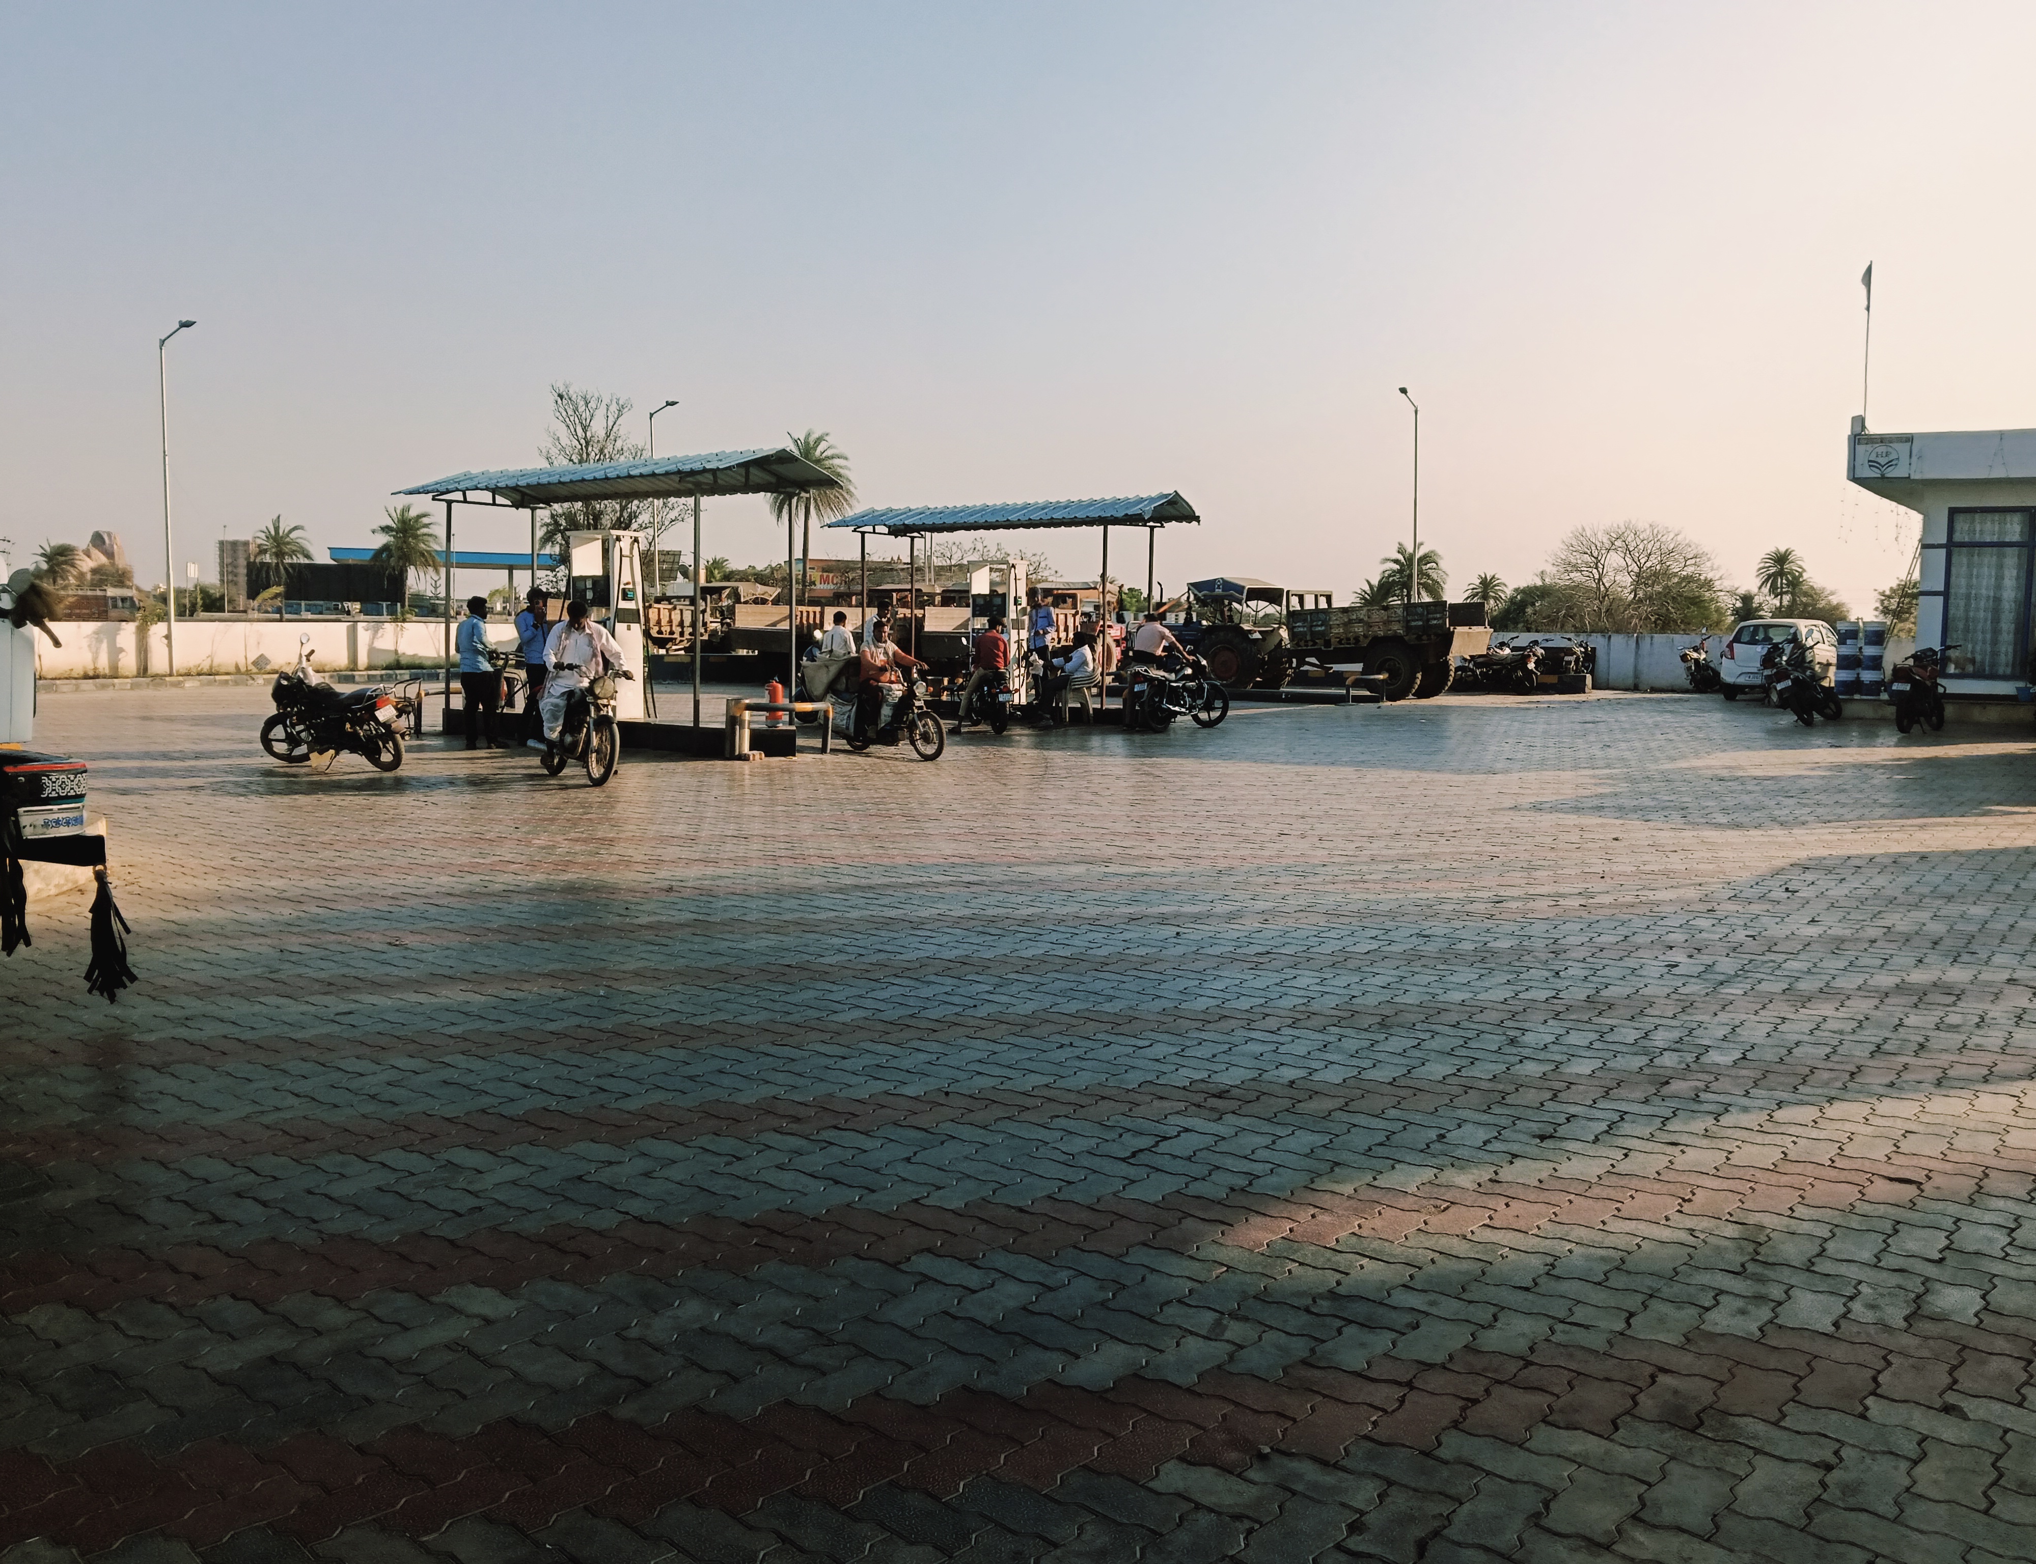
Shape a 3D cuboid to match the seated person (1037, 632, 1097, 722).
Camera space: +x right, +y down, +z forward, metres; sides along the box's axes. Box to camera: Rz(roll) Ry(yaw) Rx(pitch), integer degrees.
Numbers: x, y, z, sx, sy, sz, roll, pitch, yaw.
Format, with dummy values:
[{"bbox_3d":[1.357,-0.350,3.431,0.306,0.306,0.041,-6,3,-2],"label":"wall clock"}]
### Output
[{"bbox_3d":[0.665,-1.385,21.800,0.780,1.240,0.520,0,5,0],"label":"seated person"}]

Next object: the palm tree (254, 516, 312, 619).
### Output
[{"bbox_3d":[-41.634,-11.410,92.000,3.400,7.400,3.400,0,5,0],"label":"palm tree"}]

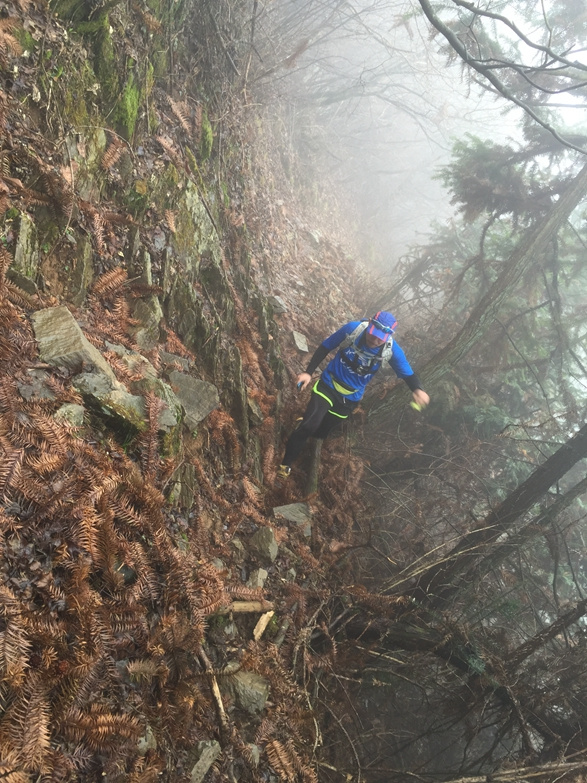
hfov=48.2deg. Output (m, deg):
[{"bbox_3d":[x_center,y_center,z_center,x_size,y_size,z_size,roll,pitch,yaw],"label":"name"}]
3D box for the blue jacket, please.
[{"bbox_3d":[0.552,-0.226,5.100,0.660,0.600,0.310,26,40,-13],"label":"blue jacket"}]

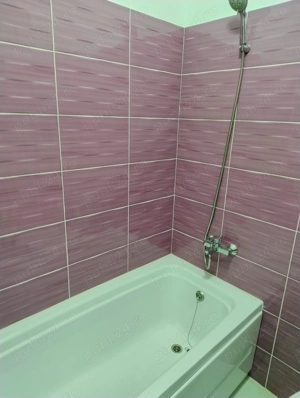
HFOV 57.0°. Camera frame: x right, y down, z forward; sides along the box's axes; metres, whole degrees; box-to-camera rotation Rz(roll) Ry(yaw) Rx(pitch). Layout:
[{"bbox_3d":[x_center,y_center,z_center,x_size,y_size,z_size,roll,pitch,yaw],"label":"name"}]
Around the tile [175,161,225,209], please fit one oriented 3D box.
[{"bbox_3d":[0.309,-0.104,1.718,0.010,0.250,0.400,-13,22,-41],"label":"tile"}]

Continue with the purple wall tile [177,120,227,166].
[{"bbox_3d":[0.316,-0.344,1.646,0.010,0.250,0.400,-13,22,-41],"label":"purple wall tile"}]

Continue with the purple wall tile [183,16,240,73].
[{"bbox_3d":[0.334,-0.824,1.500,0.010,0.250,0.400,-13,23,-41],"label":"purple wall tile"}]

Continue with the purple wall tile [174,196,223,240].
[{"bbox_3d":[0.303,0.137,1.794,0.010,0.250,0.400,-13,23,-41],"label":"purple wall tile"}]

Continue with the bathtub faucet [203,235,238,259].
[{"bbox_3d":[0.385,0.267,1.606,0.160,0.125,0.205,-13,23,-41],"label":"bathtub faucet"}]

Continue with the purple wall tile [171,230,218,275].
[{"bbox_3d":[0.295,0.368,1.865,0.010,0.230,0.400,-13,23,-41],"label":"purple wall tile"}]

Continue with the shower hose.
[{"bbox_3d":[0.377,-0.143,1.467,0.105,1.165,0.090,-13,23,-41],"label":"shower hose"}]

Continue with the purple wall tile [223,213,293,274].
[{"bbox_3d":[0.570,0.228,1.512,0.010,0.250,0.400,-13,22,-41],"label":"purple wall tile"}]

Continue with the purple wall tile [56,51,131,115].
[{"bbox_3d":[-0.258,-0.527,1.320,0.400,0.250,0.010,-13,22,-41],"label":"purple wall tile"}]

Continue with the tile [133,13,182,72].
[{"bbox_3d":[0.044,-0.836,1.509,0.400,0.250,0.010,-13,23,-41],"label":"tile"}]

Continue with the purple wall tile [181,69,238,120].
[{"bbox_3d":[0.326,-0.584,1.573,0.010,0.250,0.400,-13,23,-41],"label":"purple wall tile"}]

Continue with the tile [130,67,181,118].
[{"bbox_3d":[0.037,-0.596,1.581,0.400,0.250,0.010,-13,22,-41],"label":"tile"}]

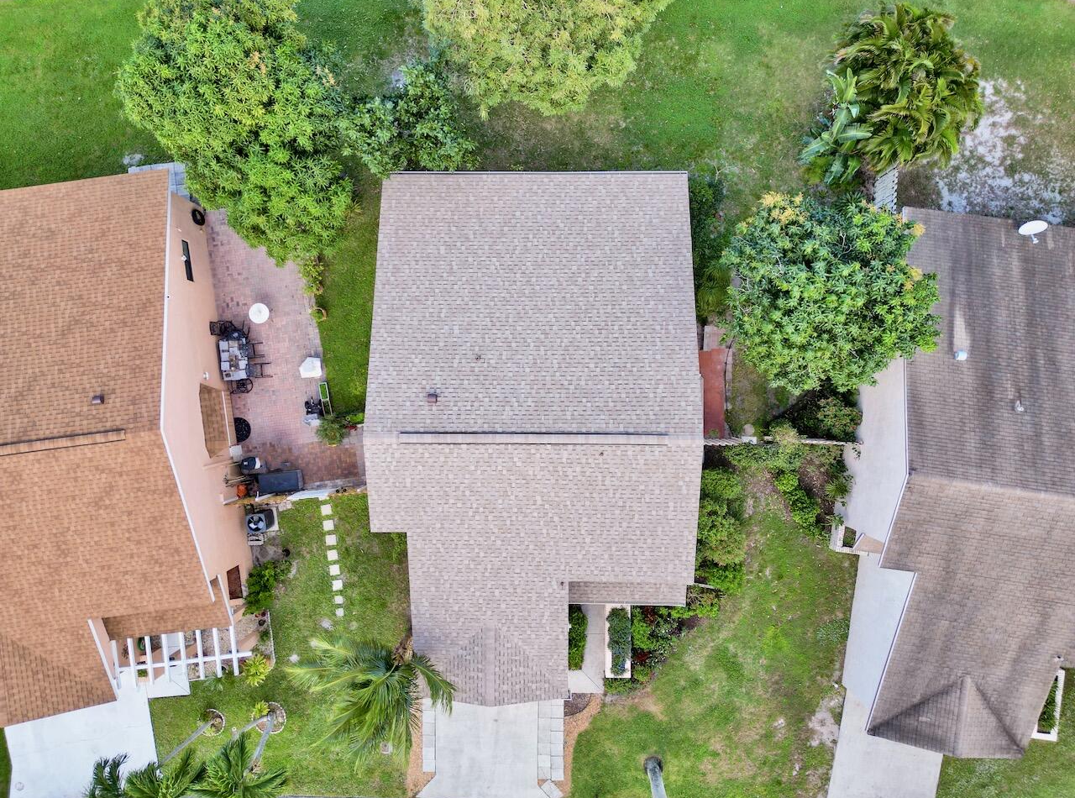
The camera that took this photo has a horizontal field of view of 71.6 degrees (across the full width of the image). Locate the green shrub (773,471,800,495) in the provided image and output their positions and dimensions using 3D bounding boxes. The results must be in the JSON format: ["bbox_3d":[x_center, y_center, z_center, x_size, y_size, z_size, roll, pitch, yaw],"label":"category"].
[{"bbox_3d":[9.150,3.100,27.400,1.000,0.800,0.880,0,90,0],"label":"green shrub"}]

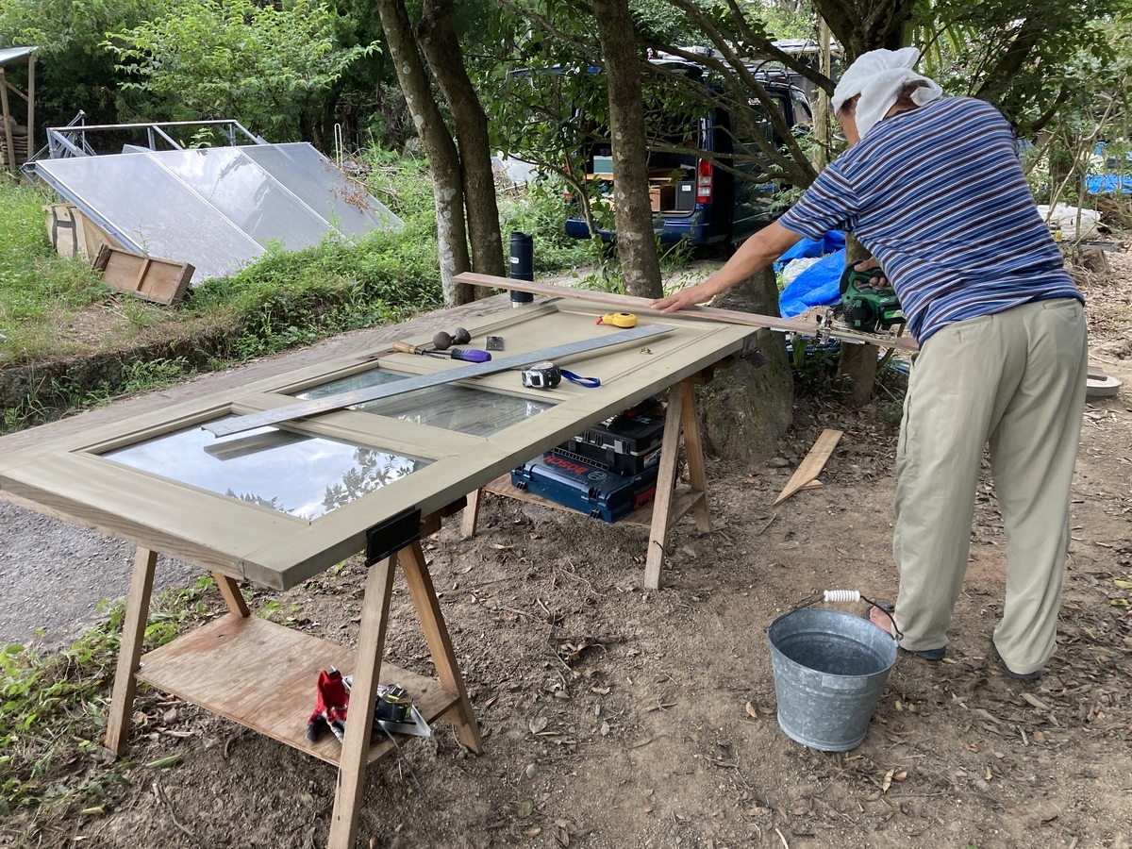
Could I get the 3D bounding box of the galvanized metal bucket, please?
[{"bbox_3d":[0.595,0.582,2.083,0.280,0.240,0.280,1,18,0],"label":"galvanized metal bucket"}]

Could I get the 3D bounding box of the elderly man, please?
[{"bbox_3d":[0.830,-0.237,2.574,0.600,1.500,1.300,-12,22,-34],"label":"elderly man"}]

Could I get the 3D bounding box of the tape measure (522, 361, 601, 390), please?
[{"bbox_3d":[-0.015,-0.120,2.392,0.165,0.042,0.100,11,21,29],"label":"tape measure"}]

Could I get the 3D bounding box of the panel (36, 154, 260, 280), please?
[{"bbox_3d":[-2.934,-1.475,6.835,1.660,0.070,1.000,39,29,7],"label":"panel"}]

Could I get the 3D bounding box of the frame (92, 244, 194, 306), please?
[{"bbox_3d":[-2.772,-0.961,6.000,0.600,0.300,0.120,16,-16,4],"label":"frame"}]

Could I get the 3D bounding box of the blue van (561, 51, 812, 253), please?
[{"bbox_3d":[1.877,-3.263,11.152,1.690,1.980,4.500,11,20,28],"label":"blue van"}]

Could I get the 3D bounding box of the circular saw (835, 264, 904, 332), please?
[{"bbox_3d":[0.920,-0.374,2.760,0.280,0.225,0.190,14,22,36],"label":"circular saw"}]

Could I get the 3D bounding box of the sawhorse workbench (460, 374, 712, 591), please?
[{"bbox_3d":[0.070,0.081,2.969,0.720,0.635,0.450,11,21,29],"label":"sawhorse workbench"}]

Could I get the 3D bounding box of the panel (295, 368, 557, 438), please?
[{"bbox_3d":[-0.354,-0.066,2.328,0.660,0.012,0.370,11,21,29],"label":"panel"}]

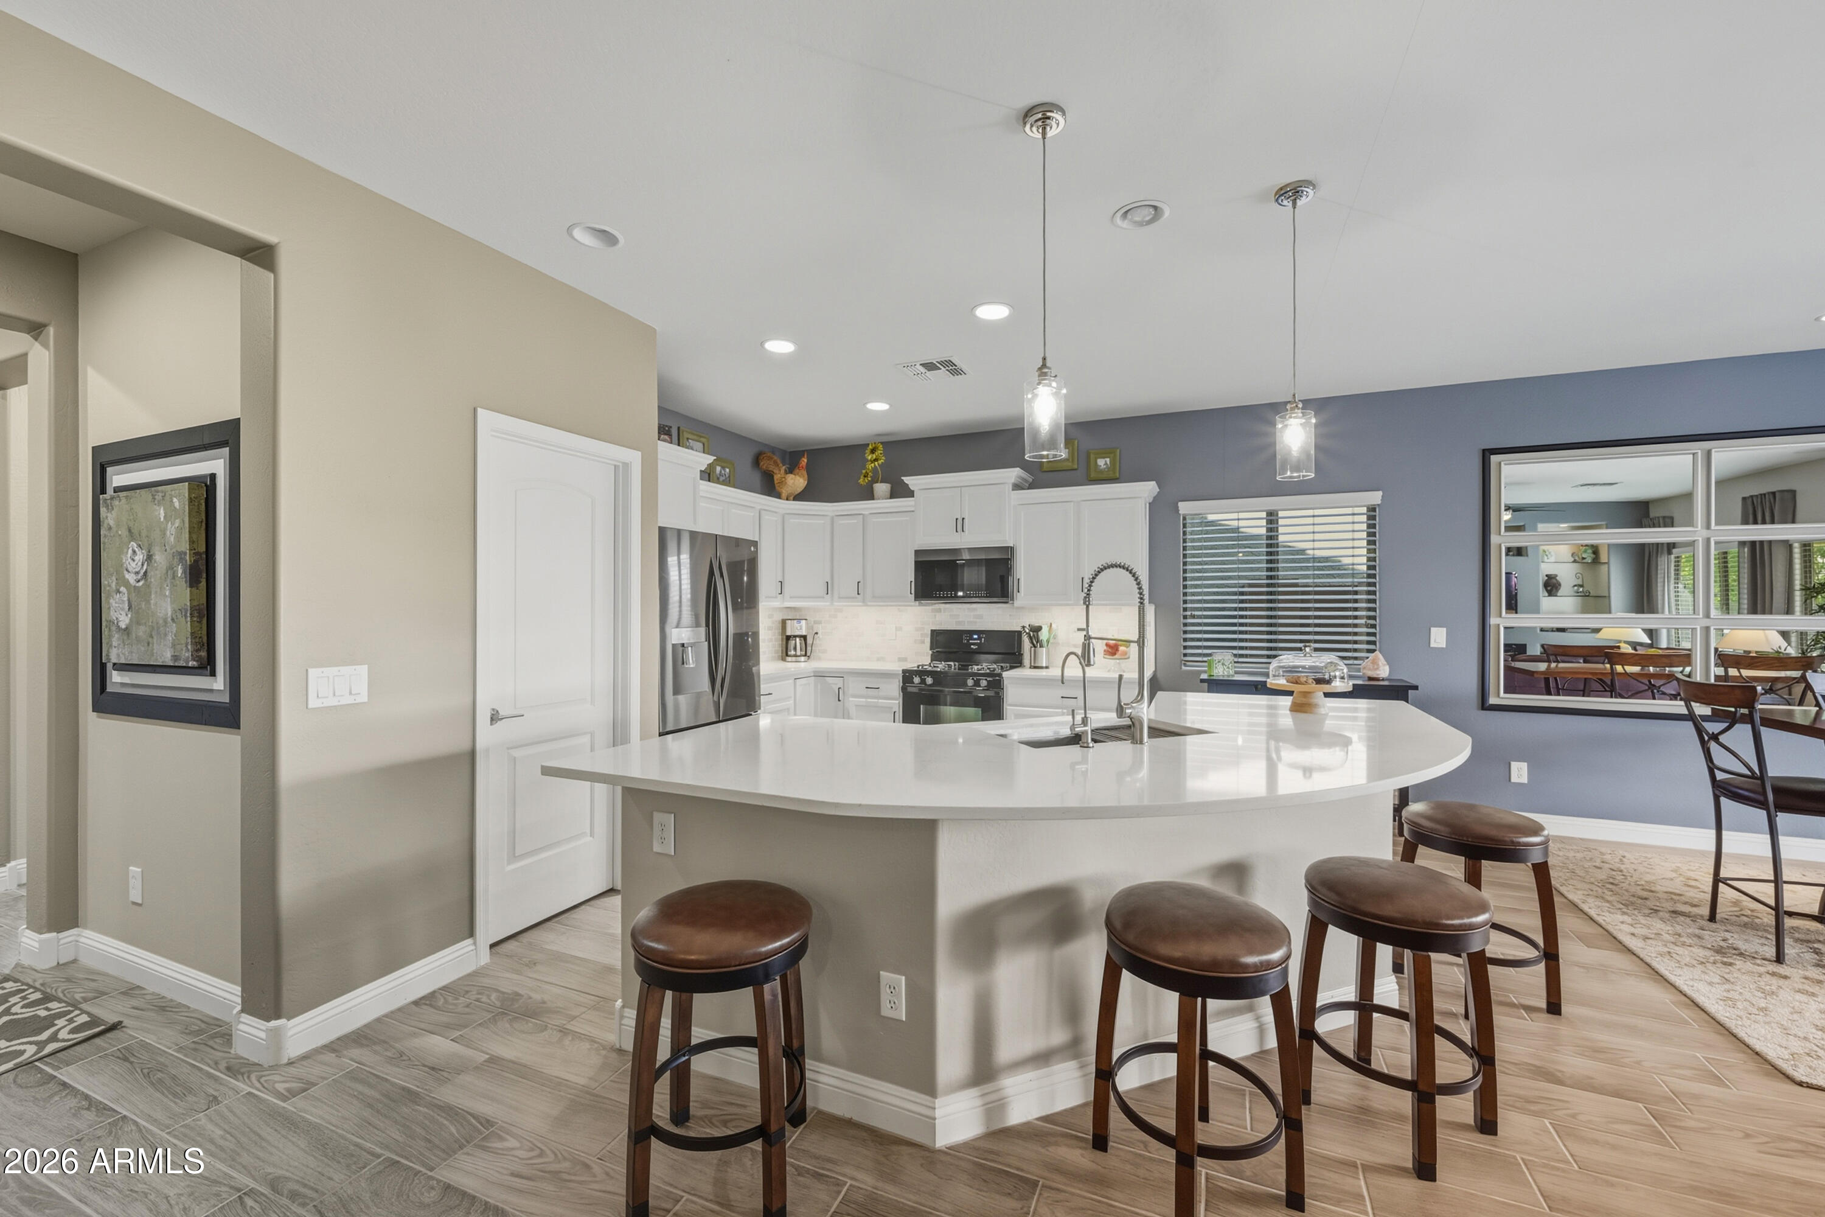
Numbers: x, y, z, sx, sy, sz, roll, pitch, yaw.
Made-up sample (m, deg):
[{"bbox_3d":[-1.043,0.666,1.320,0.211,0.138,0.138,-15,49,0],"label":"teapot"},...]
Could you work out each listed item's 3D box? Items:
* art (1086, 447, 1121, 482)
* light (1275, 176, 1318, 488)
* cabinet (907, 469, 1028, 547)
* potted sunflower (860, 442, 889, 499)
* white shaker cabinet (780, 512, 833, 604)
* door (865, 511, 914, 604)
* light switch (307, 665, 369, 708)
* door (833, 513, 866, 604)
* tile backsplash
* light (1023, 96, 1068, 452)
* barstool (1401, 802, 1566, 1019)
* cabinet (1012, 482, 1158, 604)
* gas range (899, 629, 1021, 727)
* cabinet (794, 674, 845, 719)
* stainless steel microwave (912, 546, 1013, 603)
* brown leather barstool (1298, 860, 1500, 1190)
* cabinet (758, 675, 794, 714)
[{"bbox_3d":[1.395,-1.056,5.184,0.220,0.225,0.030,0,0,23],"label":"art"},{"bbox_3d":[1.268,-0.907,2.356,0.122,0.944,0.122,0,0,23],"label":"light"},{"bbox_3d":[0.445,-0.714,5.393,0.860,0.540,0.440,0,0,23],"label":"cabinet"},{"bbox_3d":[-0.306,-1.121,5.799,0.260,0.470,0.190,0,0,23],"label":"potted sunflower"},{"bbox_3d":[-0.838,-0.410,5.669,0.390,0.730,0.030,0,0,-22],"label":"white shaker cabinet"},{"bbox_3d":[-0.164,-0.393,5.536,0.415,0.700,0.022,0,0,22],"label":"door"},{"bbox_3d":[-1.819,0.248,2.249,0.012,0.117,0.165,0,0,23],"label":"light switch"},{"bbox_3d":[-0.507,-0.397,5.755,0.272,0.722,0.022,0,0,23],"label":"door"},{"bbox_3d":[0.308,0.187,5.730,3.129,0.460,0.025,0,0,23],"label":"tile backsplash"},{"bbox_3d":[0.372,-0.901,2.001,0.122,0.959,0.122,0,0,23],"label":"light"},{"bbox_3d":[1.985,1.040,2.522,0.420,0.640,0.420,0,0,-5],"label":"barstool"},{"bbox_3d":[1.250,-0.445,5.132,0.980,0.845,0.370,0,0,23],"label":"cabinet"},{"bbox_3d":[0.396,0.769,5.255,0.760,1.180,0.680,0,0,23],"label":"gas range"},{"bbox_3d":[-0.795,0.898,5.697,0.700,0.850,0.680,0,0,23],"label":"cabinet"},{"bbox_3d":[0.443,-0.254,5.460,0.765,0.415,0.400,0,0,23],"label":"stainless steel microwave"},{"bbox_3d":[1.264,1.027,1.866,0.410,0.636,0.410,0,0,-28],"label":"brown leather barstool"},{"bbox_3d":[-1.295,0.923,5.028,0.620,0.875,0.680,0,0,23],"label":"cabinet"}]

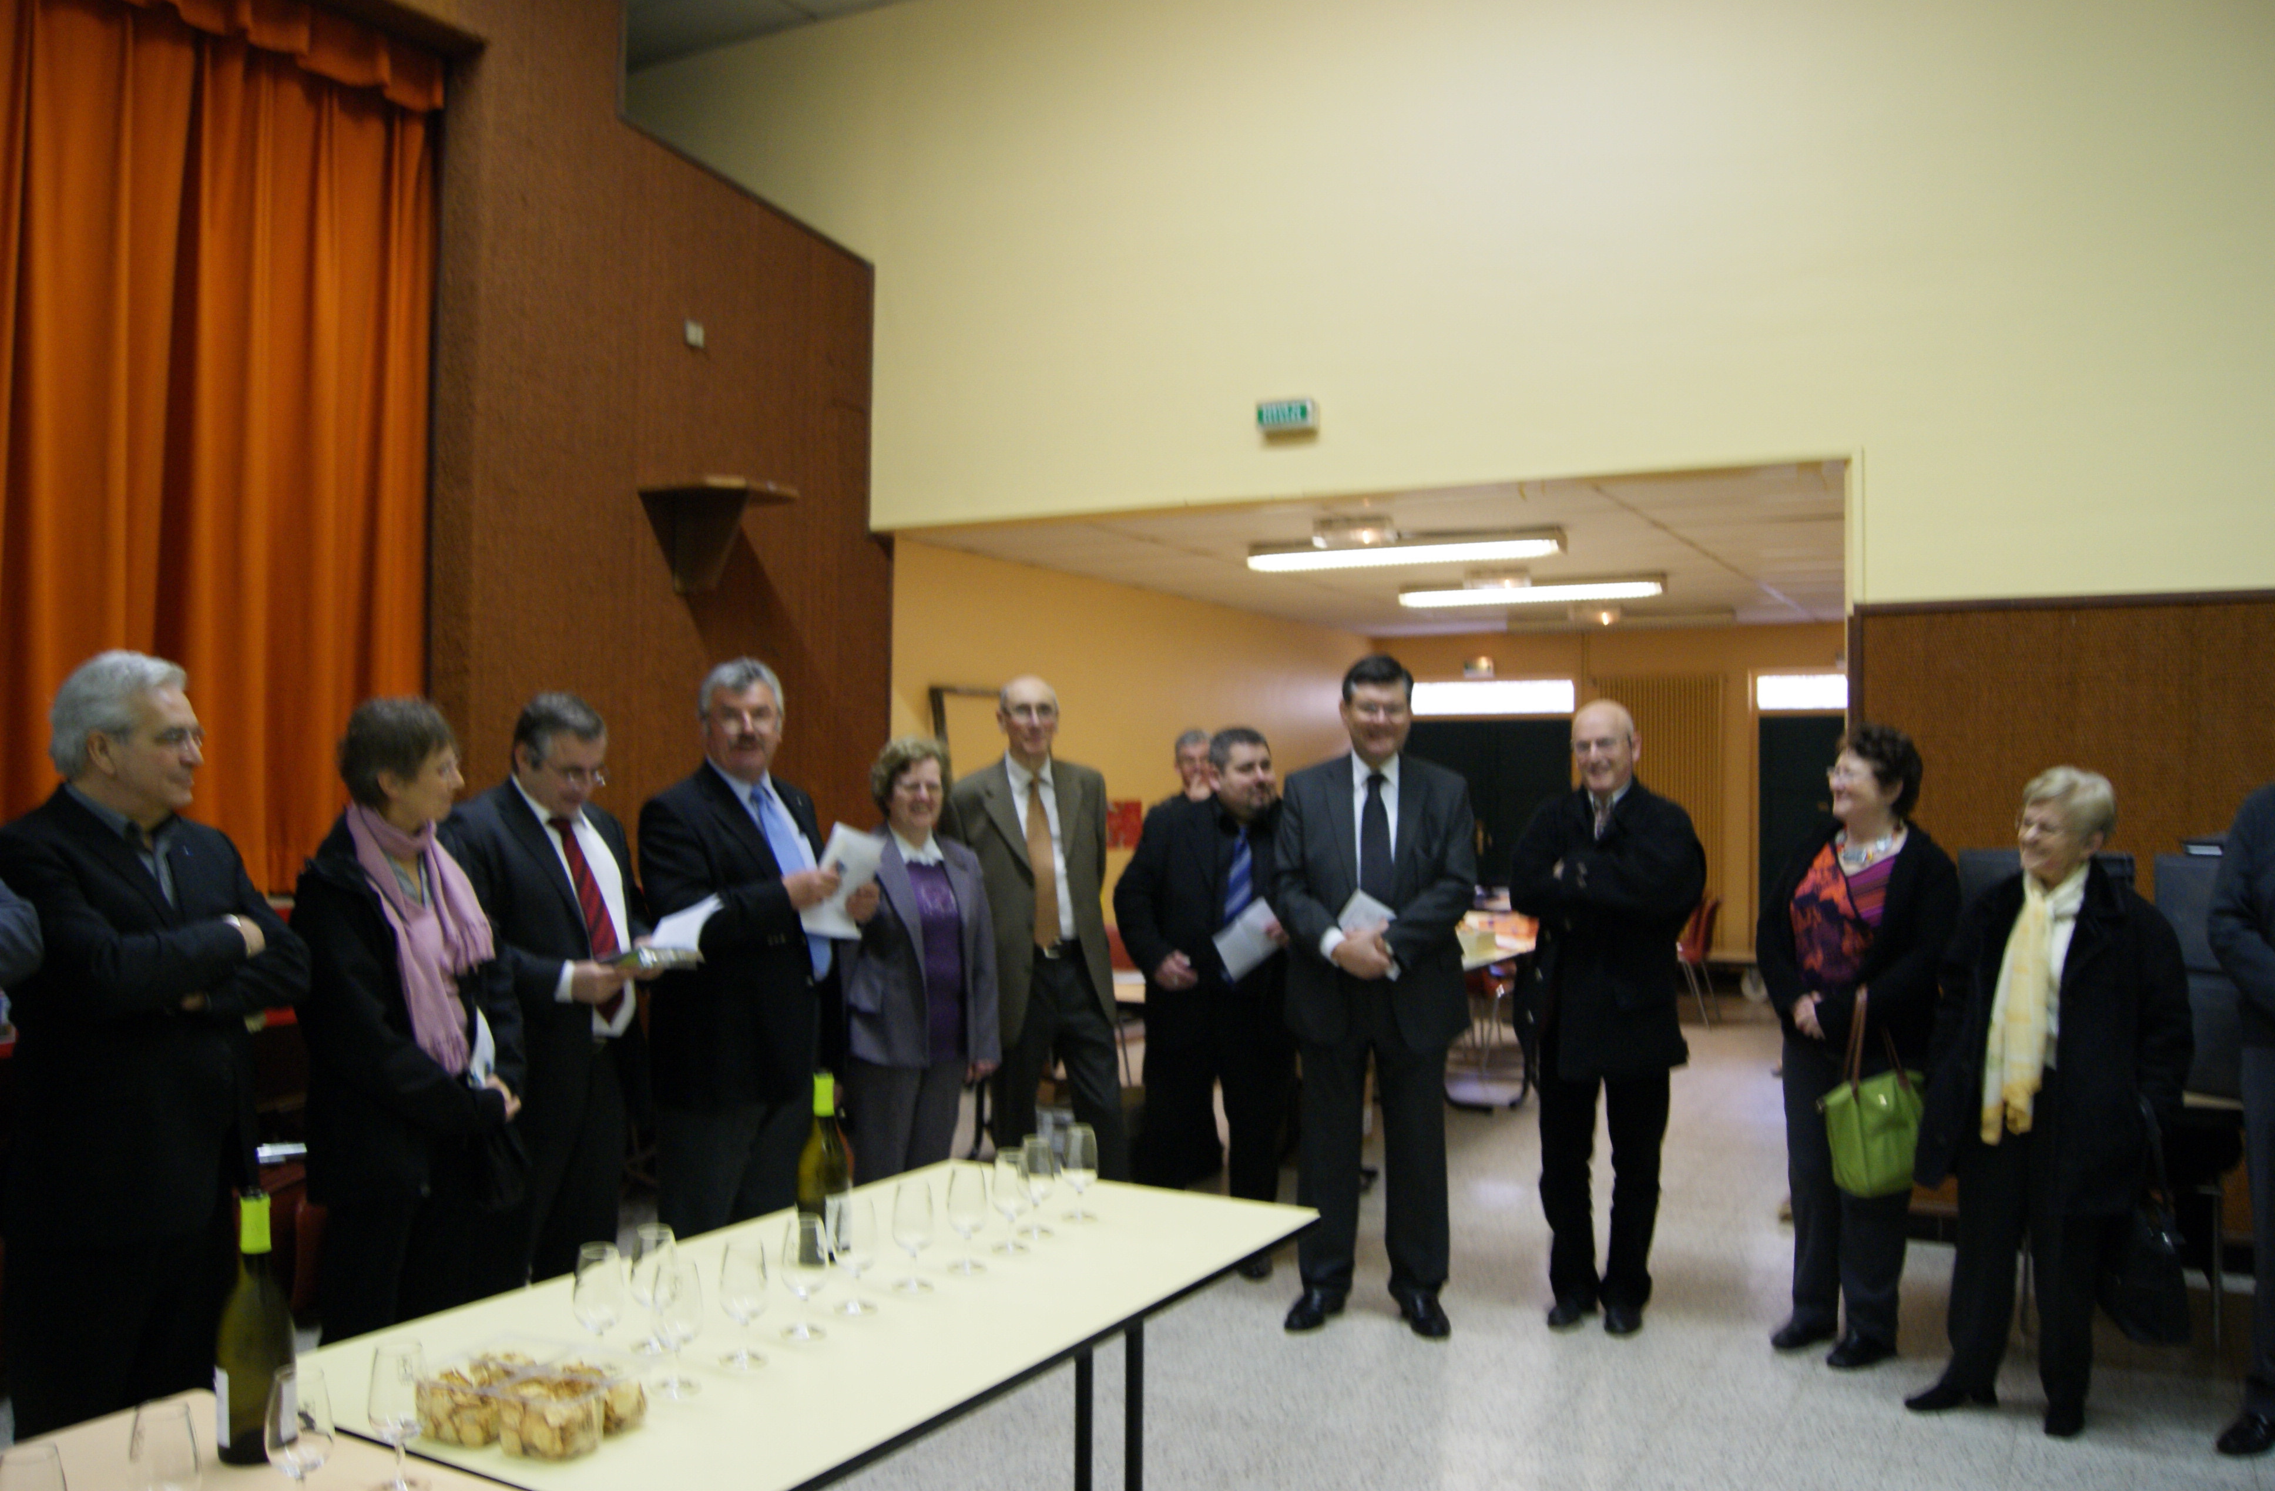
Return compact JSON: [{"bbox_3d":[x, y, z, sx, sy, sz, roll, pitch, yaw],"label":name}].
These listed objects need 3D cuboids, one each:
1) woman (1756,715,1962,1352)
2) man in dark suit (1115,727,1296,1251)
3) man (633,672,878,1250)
[{"bbox_3d":[2.001,0.794,4.730,0.520,1.690,0.400,0,-2,43],"label":"woman"},{"bbox_3d":[0.246,0.783,5.320,0.570,1.680,0.400,2,-2,-19],"label":"man in dark suit"},{"bbox_3d":[-0.950,0.680,4.142,0.400,1.779,0.510,-1,-3,40],"label":"man"}]

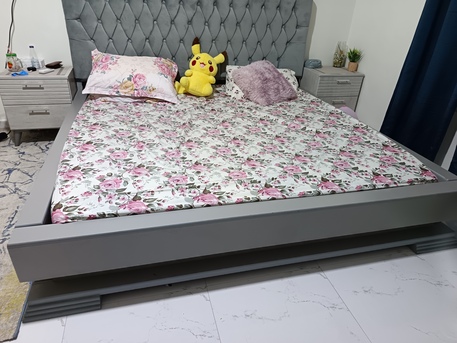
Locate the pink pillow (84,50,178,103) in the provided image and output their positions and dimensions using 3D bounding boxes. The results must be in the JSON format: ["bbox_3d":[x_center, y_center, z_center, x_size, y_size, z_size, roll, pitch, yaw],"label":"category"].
[{"bbox_3d":[-0.720,-0.720,2.398,0.702,0.146,0.497,1,56,-13],"label":"pink pillow"}]

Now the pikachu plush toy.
[{"bbox_3d":[-0.235,-0.892,2.710,0.389,0.421,0.259,6,20,-6],"label":"pikachu plush toy"}]

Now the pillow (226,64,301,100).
[{"bbox_3d":[0.290,-0.790,2.830,0.659,0.135,0.464,3,40,-5],"label":"pillow"}]

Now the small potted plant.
[{"bbox_3d":[1.333,-1.172,3.341,0.154,0.219,0.154,-5,32,-15],"label":"small potted plant"}]

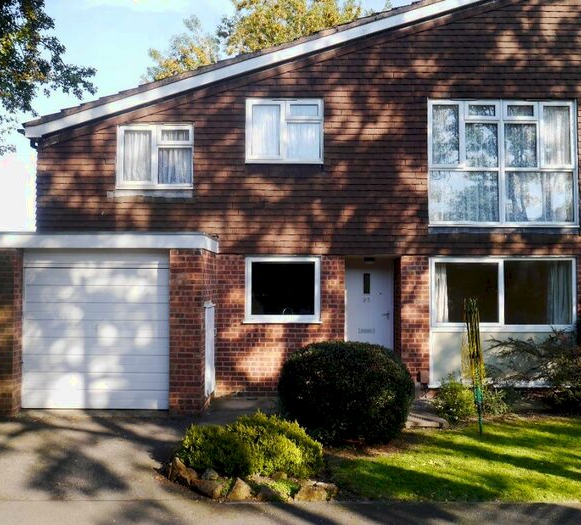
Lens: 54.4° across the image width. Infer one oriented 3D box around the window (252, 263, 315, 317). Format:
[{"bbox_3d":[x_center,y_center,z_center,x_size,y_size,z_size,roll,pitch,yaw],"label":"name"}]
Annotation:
[{"bbox_3d":[-0.108,0.425,9.087,1.001,0.848,0.060,0,-2,0],"label":"window"}]

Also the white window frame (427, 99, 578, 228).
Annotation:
[{"bbox_3d":[3.418,-1.590,9.136,2.412,2.067,0.120,0,-2,0],"label":"white window frame"}]

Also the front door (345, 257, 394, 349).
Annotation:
[{"bbox_3d":[1.321,0.946,9.649,0.896,2.060,0.080,0,-2,0],"label":"front door"}]

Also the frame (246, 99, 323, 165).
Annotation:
[{"bbox_3d":[-0.090,-2.102,9.132,1.254,1.054,0.120,0,-2,0],"label":"frame"}]

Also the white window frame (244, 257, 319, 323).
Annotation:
[{"bbox_3d":[-0.111,0.442,9.057,1.225,1.072,0.120,0,-2,0],"label":"white window frame"}]

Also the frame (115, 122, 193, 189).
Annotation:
[{"bbox_3d":[-2.161,-1.694,9.106,1.225,1.047,0.120,0,-2,0],"label":"frame"}]

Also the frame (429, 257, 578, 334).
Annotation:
[{"bbox_3d":[3.395,0.519,9.075,2.332,1.194,0.120,0,-2,0],"label":"frame"}]

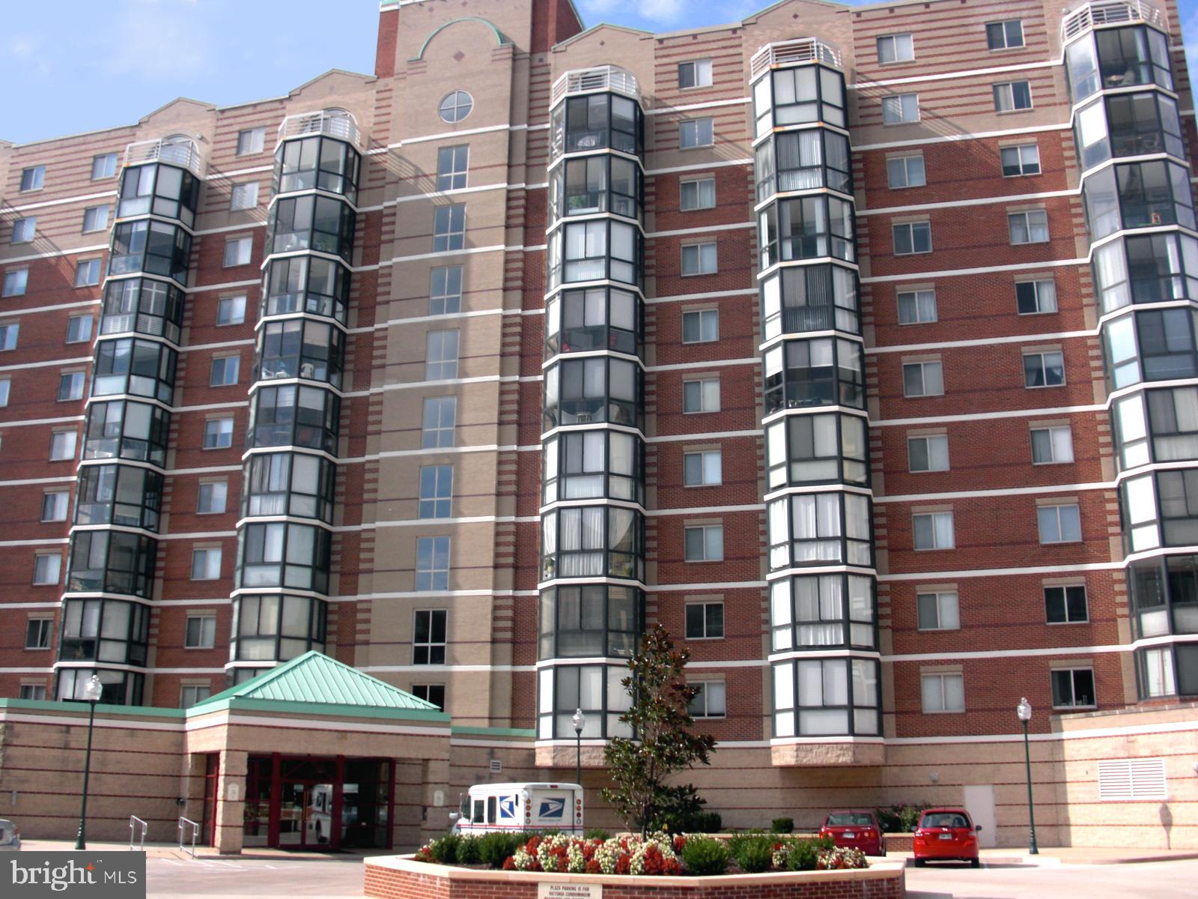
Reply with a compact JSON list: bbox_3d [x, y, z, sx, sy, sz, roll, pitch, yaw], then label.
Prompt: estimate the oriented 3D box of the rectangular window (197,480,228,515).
[{"bbox_3d":[-15.570,1.925,50.248,1.340,1.230,0.120,-4,-17,15],"label":"rectangular window"}]

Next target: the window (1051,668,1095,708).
[{"bbox_3d":[15.207,7.640,39.910,1.365,1.267,0.150,-4,-17,15],"label":"window"}]

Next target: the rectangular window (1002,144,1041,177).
[{"bbox_3d":[15.292,-10.494,45.137,1.340,1.230,0.120,-4,-17,15],"label":"rectangular window"}]

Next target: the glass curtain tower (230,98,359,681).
[{"bbox_3d":[-12.211,-1.482,49.077,3.550,26.000,2.150,-4,-17,15],"label":"glass curtain tower"}]

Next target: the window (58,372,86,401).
[{"bbox_3d":[-23.021,-2.758,54.385,1.357,1.304,0.120,-4,-17,15],"label":"window"}]

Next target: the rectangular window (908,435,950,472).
[{"bbox_3d":[11.402,0.145,42.997,1.340,1.230,0.120,-4,-17,15],"label":"rectangular window"}]

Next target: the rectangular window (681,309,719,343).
[{"bbox_3d":[3.774,-4.567,46.268,1.350,1.240,0.140,-4,-17,15],"label":"rectangular window"}]

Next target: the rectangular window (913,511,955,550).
[{"bbox_3d":[11.362,2.745,42.249,1.340,1.230,0.120,-4,-17,15],"label":"rectangular window"}]

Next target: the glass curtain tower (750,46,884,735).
[{"bbox_3d":[7.442,-2.683,44.183,3.820,25.913,2.120,-4,-17,15],"label":"glass curtain tower"}]

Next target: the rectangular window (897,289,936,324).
[{"bbox_3d":[11.498,-5.103,44.883,1.367,1.258,0.140,-4,-17,15],"label":"rectangular window"}]

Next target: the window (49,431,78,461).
[{"bbox_3d":[-23.226,-0.162,54.007,1.390,1.290,0.130,-4,-17,15],"label":"window"}]

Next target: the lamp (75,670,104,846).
[{"bbox_3d":[-13.322,8.129,32.456,0.460,4.645,0.460,-4,-17,15],"label":"lamp"}]

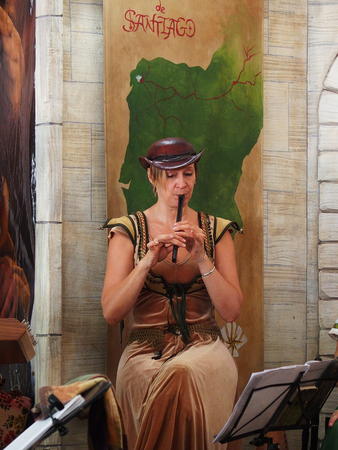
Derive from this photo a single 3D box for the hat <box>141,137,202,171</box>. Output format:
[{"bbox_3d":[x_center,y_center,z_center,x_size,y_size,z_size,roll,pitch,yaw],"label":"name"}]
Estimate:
[{"bbox_3d":[0.011,-0.251,5.500,0.230,0.110,0.265,-10,12,-14],"label":"hat"}]

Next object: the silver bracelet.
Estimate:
[{"bbox_3d":[0.131,0.153,5.300,0.058,0.008,0.055,-34,21,1],"label":"silver bracelet"}]

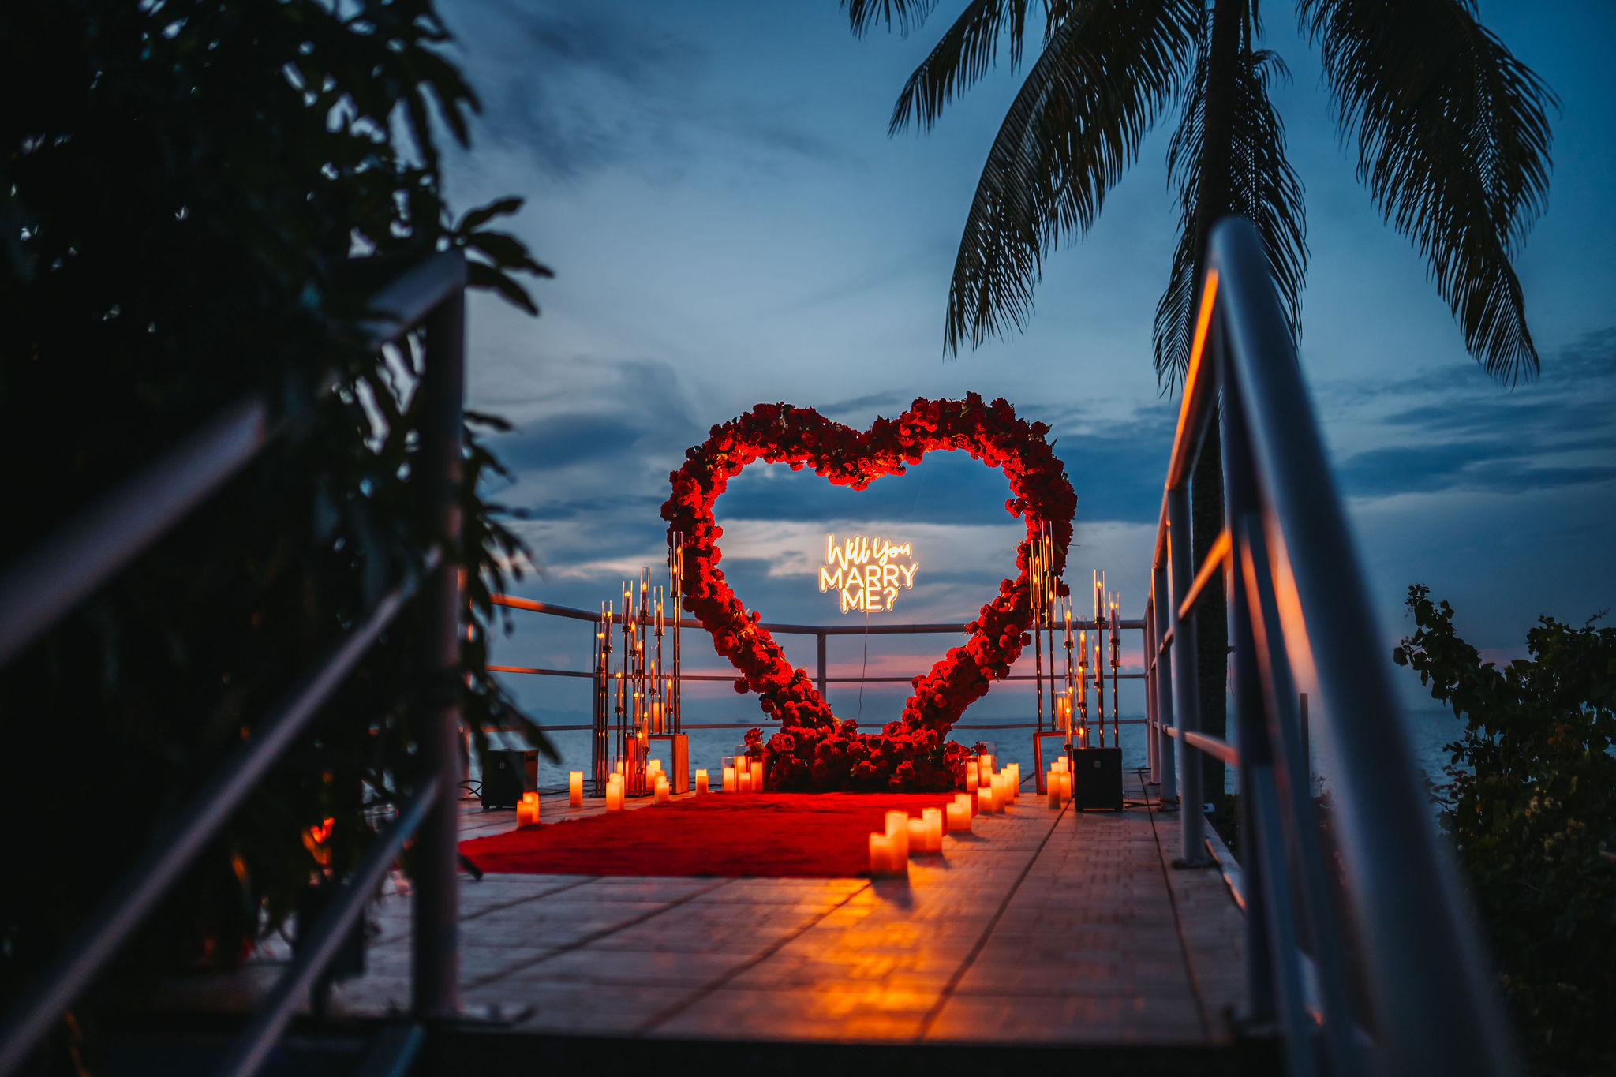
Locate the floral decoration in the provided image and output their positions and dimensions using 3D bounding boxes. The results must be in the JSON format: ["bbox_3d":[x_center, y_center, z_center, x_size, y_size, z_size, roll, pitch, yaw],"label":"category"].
[{"bbox_3d":[0.421,0.346,9.750,2.500,2.400,0.480,-2,-7,11],"label":"floral decoration"}]

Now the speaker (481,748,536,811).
[{"bbox_3d":[-1.527,1.244,8.057,0.215,0.287,0.185,-2,-7,11],"label":"speaker"}]

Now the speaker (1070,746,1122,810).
[{"bbox_3d":[1.318,1.090,7.134,0.215,0.287,0.185,-2,-7,11],"label":"speaker"}]

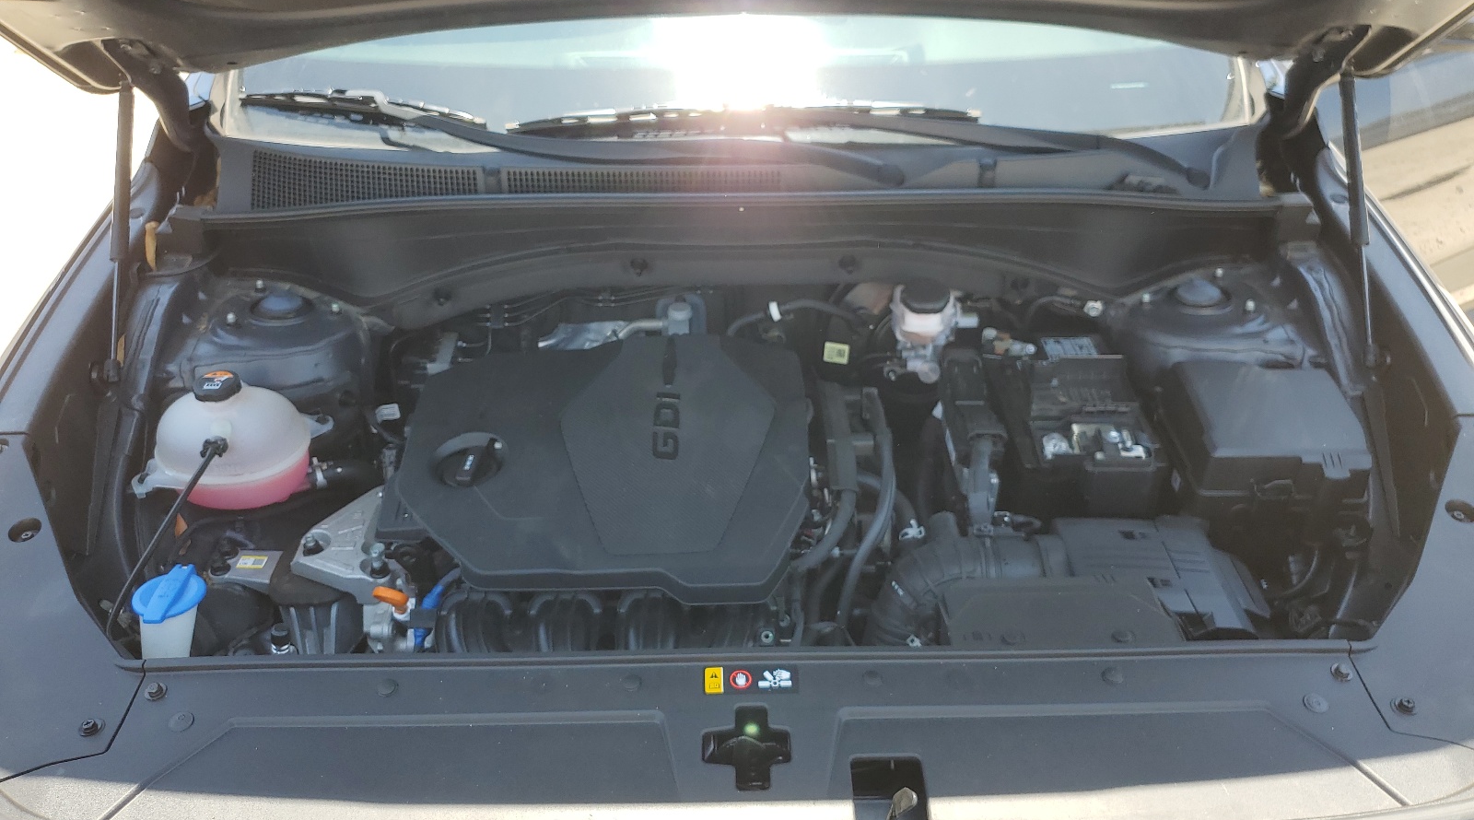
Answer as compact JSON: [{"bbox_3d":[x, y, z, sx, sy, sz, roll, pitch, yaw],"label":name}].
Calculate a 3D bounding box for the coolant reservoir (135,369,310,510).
[{"bbox_3d":[-0.536,0.039,1.165,0.172,0.145,0.145,-1,32,0],"label":"coolant reservoir"}]

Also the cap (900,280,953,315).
[{"bbox_3d":[0.235,-0.139,1.375,0.064,0.026,0.064,-1,32,0],"label":"cap"}]

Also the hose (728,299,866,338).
[{"bbox_3d":[0.073,-0.113,1.360,0.172,0.038,0.050,-1,32,0],"label":"hose"}]

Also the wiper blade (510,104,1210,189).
[{"bbox_3d":[0.163,-0.376,1.528,0.935,0.068,0.105,3,32,6],"label":"wiper blade"}]

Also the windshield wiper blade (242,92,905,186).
[{"bbox_3d":[-0.259,-0.391,1.546,0.965,0.062,0.085,8,33,13],"label":"windshield wiper blade"}]

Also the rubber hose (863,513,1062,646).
[{"bbox_3d":[0.219,0.166,1.070,0.180,0.105,0.115,-1,32,0],"label":"rubber hose"}]

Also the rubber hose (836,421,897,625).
[{"bbox_3d":[0.132,0.118,1.150,0.056,0.100,0.220,-1,32,0],"label":"rubber hose"}]

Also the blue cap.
[{"bbox_3d":[-0.513,0.168,1.000,0.059,0.023,0.067,-2,32,-2],"label":"blue cap"}]

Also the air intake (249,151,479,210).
[{"bbox_3d":[-0.491,-0.299,1.476,0.315,0.040,0.110,1,32,3],"label":"air intake"}]

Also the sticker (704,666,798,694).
[{"bbox_3d":[0.011,0.215,0.880,0.075,0.001,0.024,-1,51,0],"label":"sticker"}]

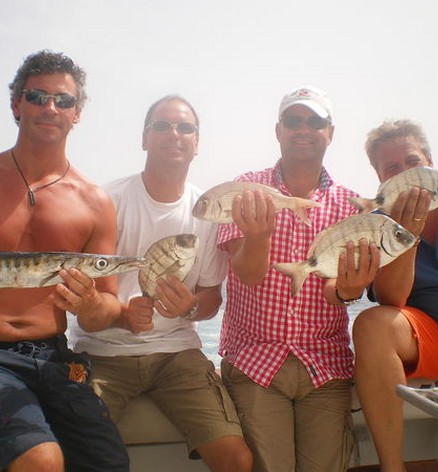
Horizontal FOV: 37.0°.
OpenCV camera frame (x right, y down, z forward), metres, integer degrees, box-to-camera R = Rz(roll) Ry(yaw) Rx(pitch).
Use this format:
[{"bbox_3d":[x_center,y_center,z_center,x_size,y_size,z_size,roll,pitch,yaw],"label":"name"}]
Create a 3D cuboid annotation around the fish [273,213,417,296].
[{"bbox_3d":[0.325,0.050,1.680,0.365,0.155,0.060,-15,0,3],"label":"fish"}]

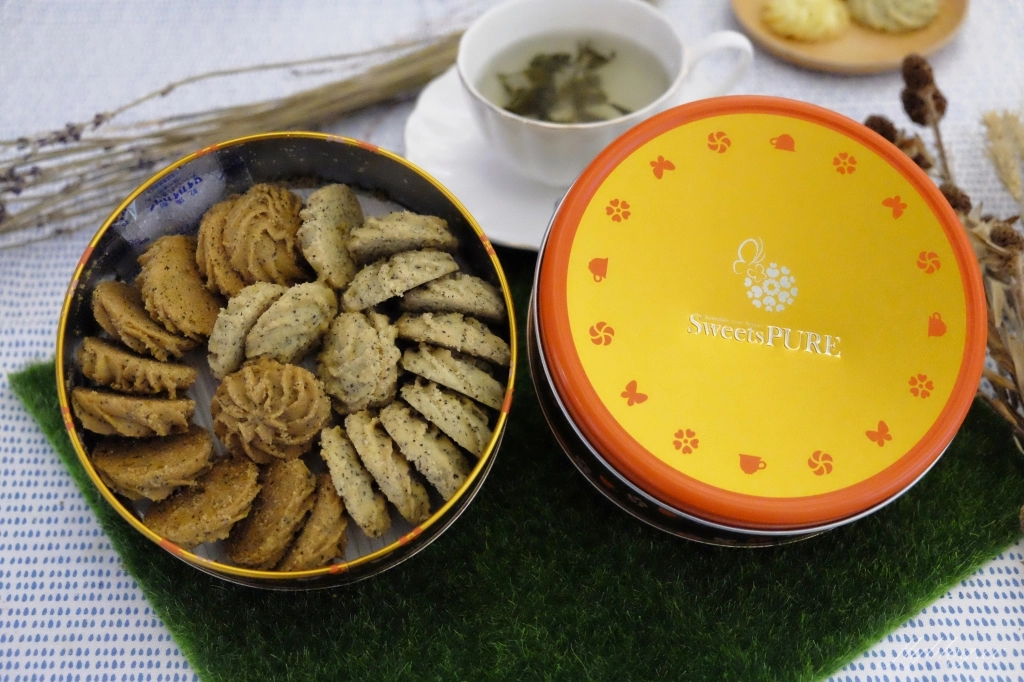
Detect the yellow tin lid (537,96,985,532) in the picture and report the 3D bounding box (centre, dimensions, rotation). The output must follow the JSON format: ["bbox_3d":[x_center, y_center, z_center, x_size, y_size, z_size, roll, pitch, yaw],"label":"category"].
[{"bbox_3d":[0.088,-0.014,0.446,0.160,0.014,0.160,1,73,-3],"label":"yellow tin lid"}]

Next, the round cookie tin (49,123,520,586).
[{"bbox_3d":[-0.089,0.008,0.529,0.184,0.054,0.184,0,75,-4],"label":"round cookie tin"}]

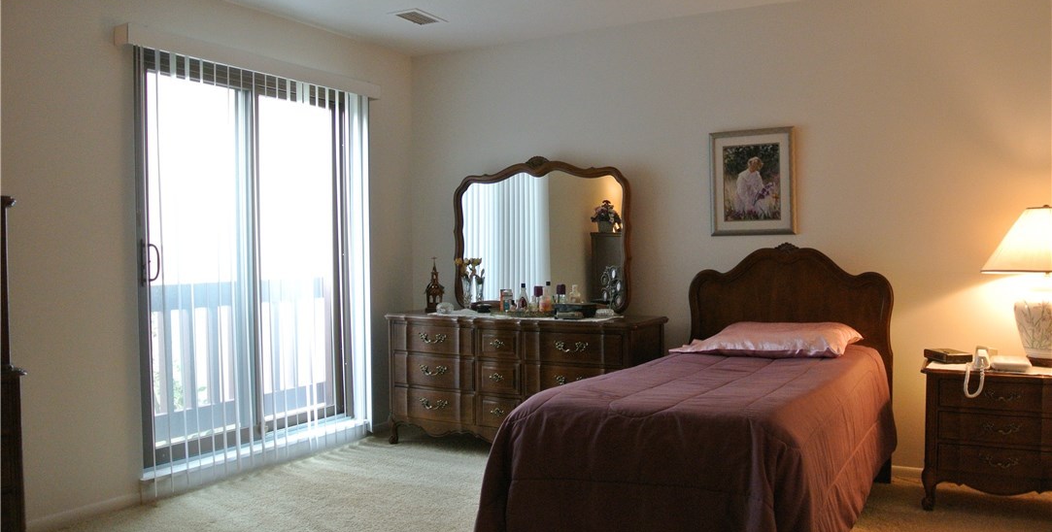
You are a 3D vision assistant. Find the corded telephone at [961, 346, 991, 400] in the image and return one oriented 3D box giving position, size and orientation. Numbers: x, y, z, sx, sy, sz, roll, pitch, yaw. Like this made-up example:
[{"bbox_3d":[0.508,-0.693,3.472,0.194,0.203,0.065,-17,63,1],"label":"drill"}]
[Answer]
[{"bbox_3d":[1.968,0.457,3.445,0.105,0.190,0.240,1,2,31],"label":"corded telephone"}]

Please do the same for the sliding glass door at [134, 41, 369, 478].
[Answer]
[{"bbox_3d":[-1.416,-0.039,4.331,0.110,2.010,1.520,1,2,31],"label":"sliding glass door"}]

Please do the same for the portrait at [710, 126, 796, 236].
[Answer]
[{"bbox_3d":[1.216,-0.447,4.249,0.455,0.570,0.030,1,2,31],"label":"portrait"}]

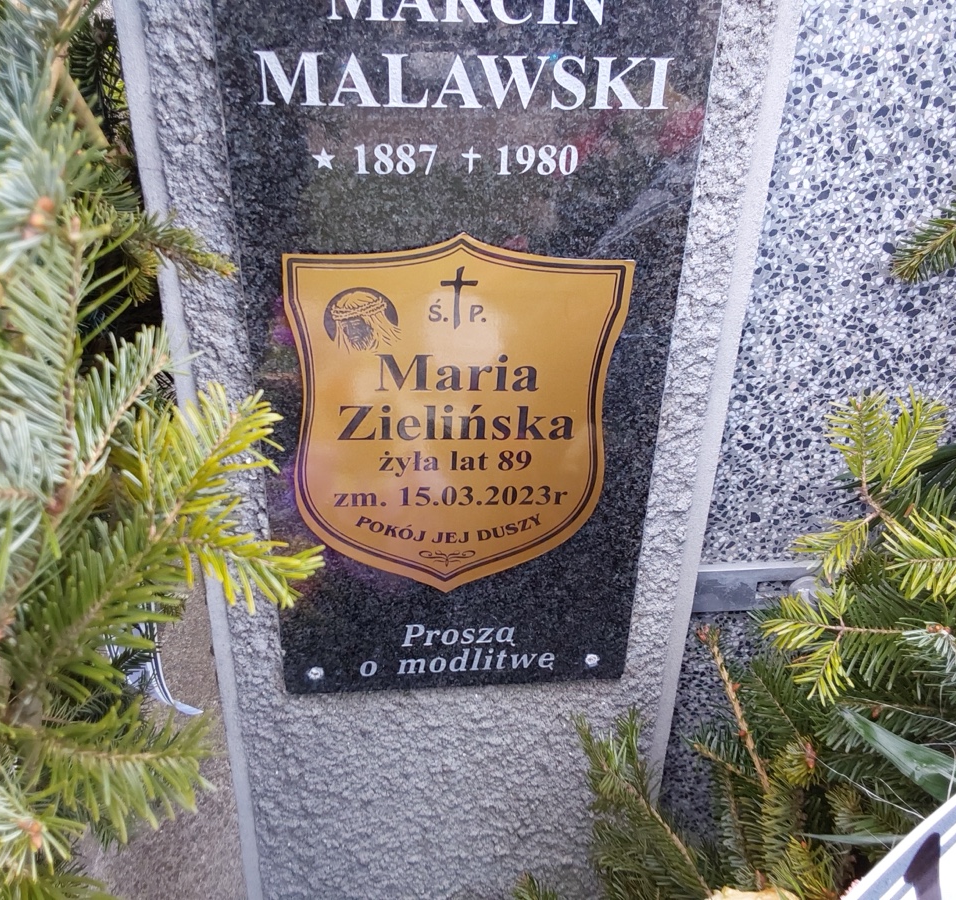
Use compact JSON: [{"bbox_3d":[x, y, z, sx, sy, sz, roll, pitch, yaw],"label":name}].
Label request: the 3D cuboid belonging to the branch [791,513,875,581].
[{"bbox_3d":[0.245,0.065,0.665,0.052,0.020,0.034,-33,72,-11],"label":"branch"}]

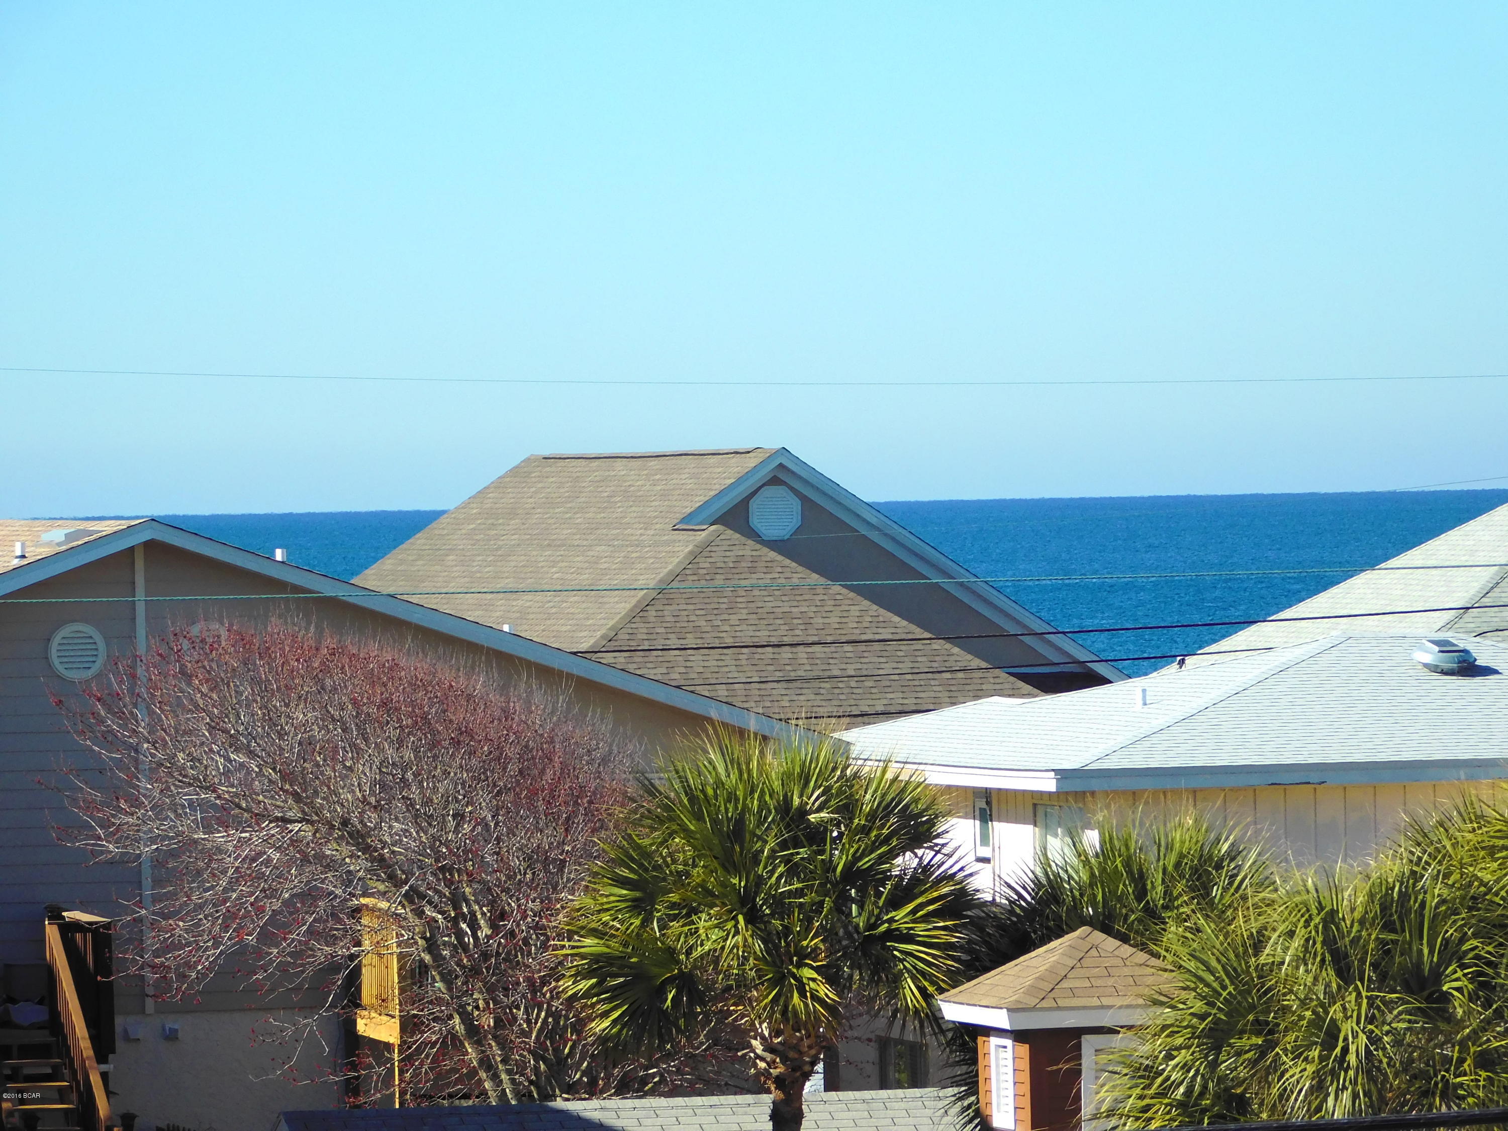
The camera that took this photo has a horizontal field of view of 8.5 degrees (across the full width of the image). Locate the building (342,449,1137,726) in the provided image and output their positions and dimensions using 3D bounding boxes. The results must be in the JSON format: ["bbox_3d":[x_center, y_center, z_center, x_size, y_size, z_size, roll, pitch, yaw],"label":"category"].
[{"bbox_3d":[-0.569,2.537,137.685,11.000,8.200,18.800,-1,0,-16],"label":"building"}]

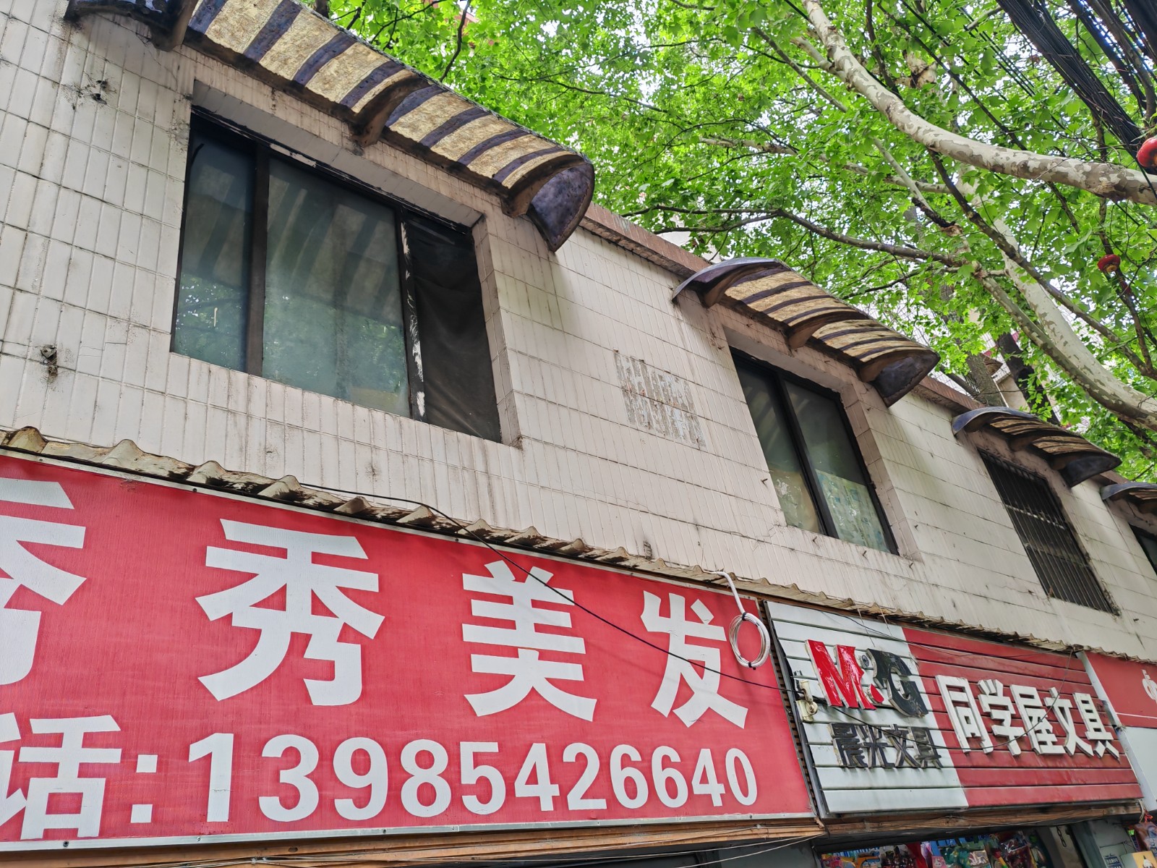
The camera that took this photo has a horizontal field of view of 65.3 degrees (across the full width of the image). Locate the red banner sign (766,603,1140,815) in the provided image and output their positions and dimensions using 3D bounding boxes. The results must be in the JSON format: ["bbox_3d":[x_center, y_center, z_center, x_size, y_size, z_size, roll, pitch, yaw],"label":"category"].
[{"bbox_3d":[2.208,1.528,4.883,3.438,0.909,0.100,17,-41,-38],"label":"red banner sign"}]

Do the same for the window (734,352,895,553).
[{"bbox_3d":[1.568,0.157,6.217,1.467,1.438,0.090,17,-41,-38],"label":"window"}]

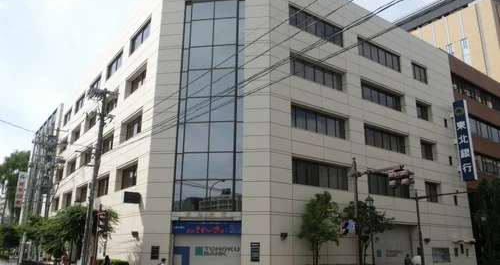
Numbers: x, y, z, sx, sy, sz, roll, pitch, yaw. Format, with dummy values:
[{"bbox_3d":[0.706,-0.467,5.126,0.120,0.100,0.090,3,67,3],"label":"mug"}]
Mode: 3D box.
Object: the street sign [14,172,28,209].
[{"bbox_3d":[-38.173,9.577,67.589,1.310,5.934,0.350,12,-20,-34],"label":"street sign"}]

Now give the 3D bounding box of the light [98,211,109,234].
[{"bbox_3d":[-8.477,5.167,23.399,0.450,1.180,0.420,12,-20,-35],"label":"light"}]

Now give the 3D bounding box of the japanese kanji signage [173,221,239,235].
[{"bbox_3d":[-2.841,6.323,26.721,4.640,0.882,0.100,-2,-16,9],"label":"japanese kanji signage"}]

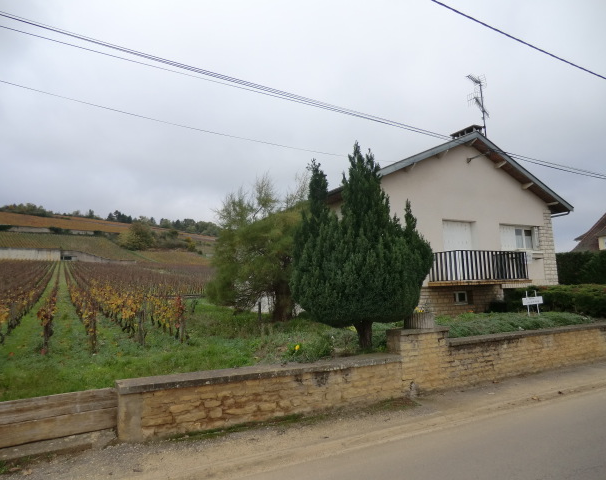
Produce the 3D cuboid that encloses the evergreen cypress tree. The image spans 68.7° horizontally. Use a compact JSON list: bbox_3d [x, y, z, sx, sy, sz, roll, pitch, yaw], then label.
[{"bbox_3d":[1.025,0.043,7.995,2.400,3.712,2.300,-1,-6,0],"label":"evergreen cypress tree"}]

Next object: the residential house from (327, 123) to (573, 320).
[{"bbox_3d":[3.911,-0.350,19.889,11.150,7.100,10.650,2,-7,-28],"label":"residential house"}]

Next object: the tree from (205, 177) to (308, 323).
[{"bbox_3d":[-1.418,0.248,15.412,3.700,5.054,3.500,-1,-6,0],"label":"tree"}]

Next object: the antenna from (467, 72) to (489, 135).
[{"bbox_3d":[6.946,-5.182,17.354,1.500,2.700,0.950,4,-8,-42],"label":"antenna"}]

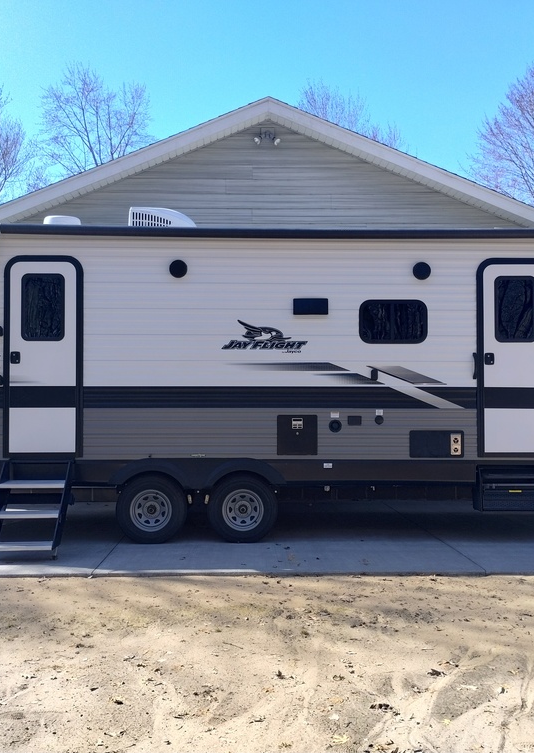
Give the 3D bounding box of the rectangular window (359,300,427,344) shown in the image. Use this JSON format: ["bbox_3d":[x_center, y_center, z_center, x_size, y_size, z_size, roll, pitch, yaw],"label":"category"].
[{"bbox_3d":[1.193,-0.512,7.622,0.647,0.418,0.050,0,-1,-1],"label":"rectangular window"}]

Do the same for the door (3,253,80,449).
[{"bbox_3d":[-2.077,-0.188,7.533,0.737,1.874,0.070,0,-1,-1],"label":"door"}]

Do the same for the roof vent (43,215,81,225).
[{"bbox_3d":[-2.071,-1.538,8.388,0.389,0.170,0.400,0,-1,-1],"label":"roof vent"}]

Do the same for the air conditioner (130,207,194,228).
[{"bbox_3d":[-1.072,-1.594,8.815,0.754,0.340,0.700,0,-1,-1],"label":"air conditioner"}]

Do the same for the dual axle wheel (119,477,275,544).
[{"bbox_3d":[-0.653,1.236,7.668,1.513,0.662,0.210,0,-1,-1],"label":"dual axle wheel"}]

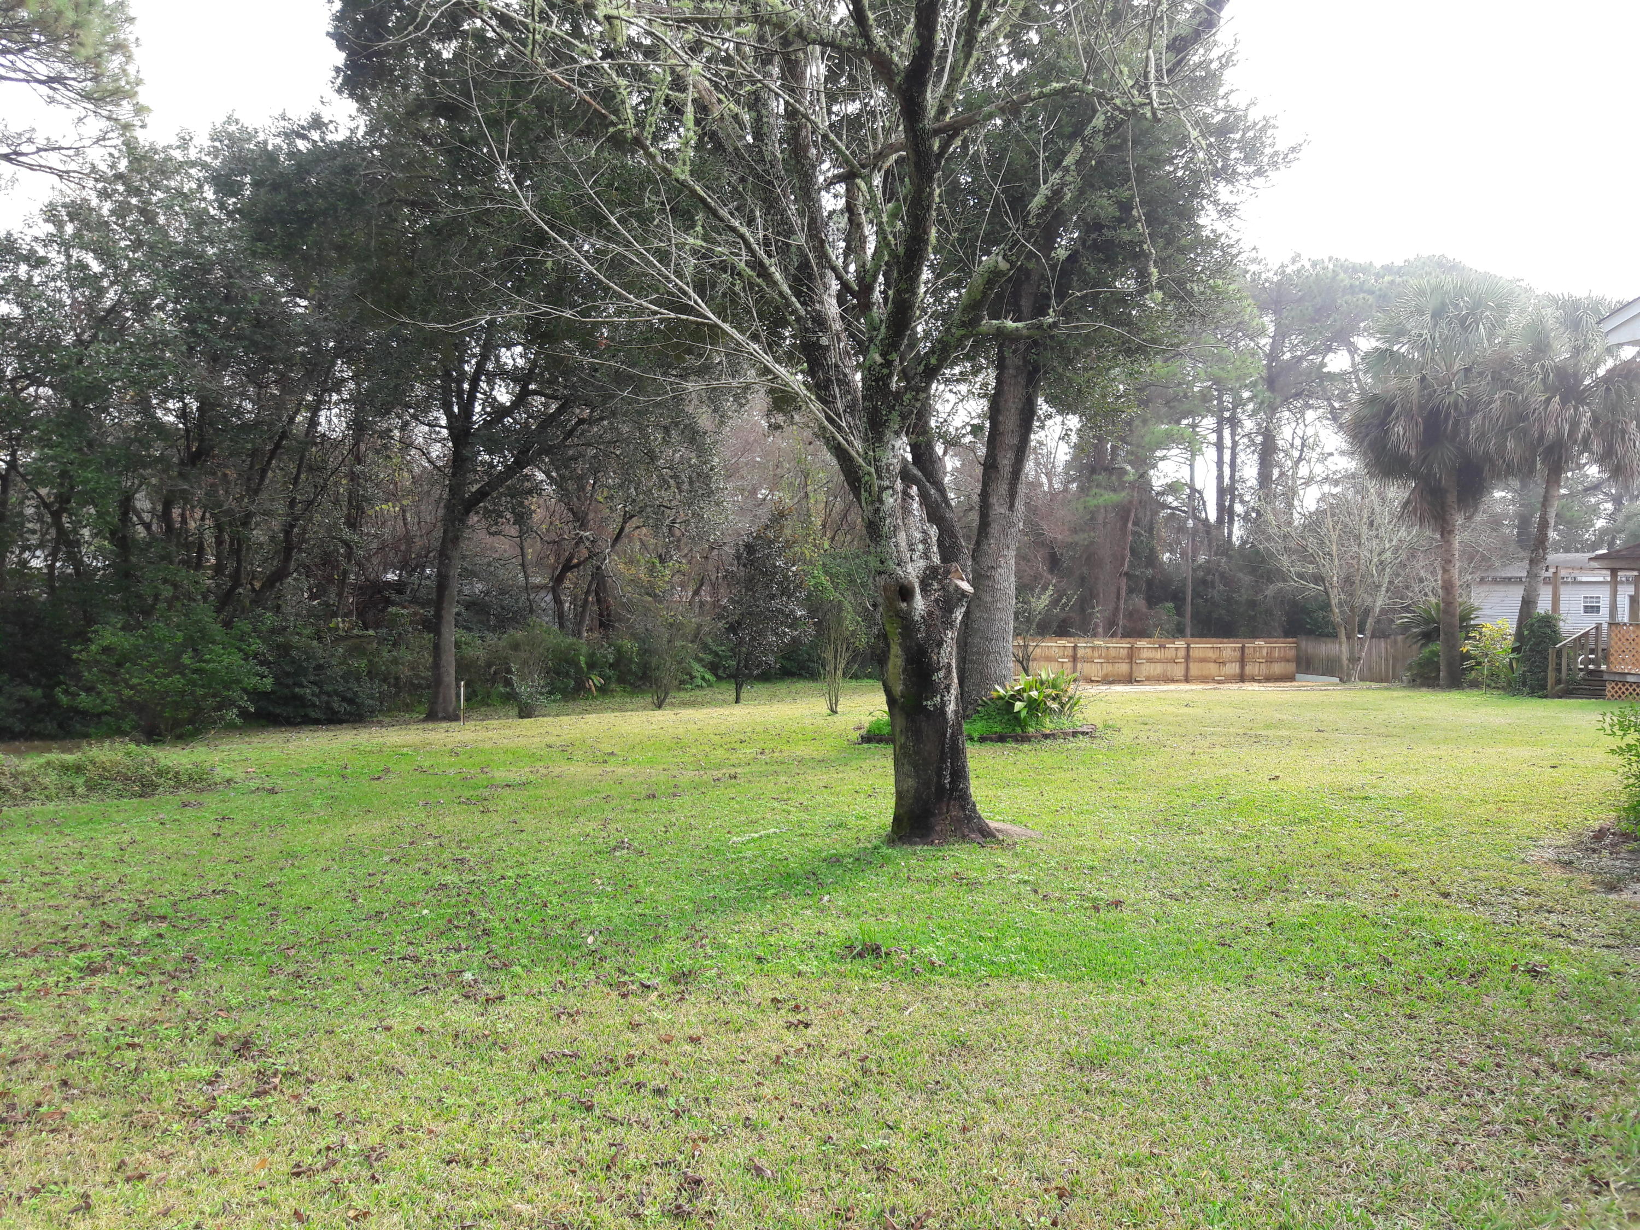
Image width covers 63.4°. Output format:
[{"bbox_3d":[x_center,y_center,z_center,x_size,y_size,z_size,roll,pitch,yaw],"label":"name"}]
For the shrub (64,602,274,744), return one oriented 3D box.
[{"bbox_3d":[-8.571,0.756,17.400,2.660,1.760,2.260,0,0,0],"label":"shrub"}]

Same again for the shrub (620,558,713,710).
[{"bbox_3d":[-2.689,0.325,23.200,1.590,2.590,1.510,0,0,0],"label":"shrub"}]

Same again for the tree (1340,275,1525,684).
[{"bbox_3d":[14.000,-3.048,30.200,4.050,9.450,4.050,0,0,0],"label":"tree"}]

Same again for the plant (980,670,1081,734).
[{"bbox_3d":[3.041,1.252,19.200,1.490,0.910,1.340,0,0,0],"label":"plant"}]

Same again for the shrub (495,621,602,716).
[{"bbox_3d":[-4.423,0.866,21.600,1.680,1.510,1.510,0,0,0],"label":"shrub"}]

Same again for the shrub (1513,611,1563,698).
[{"bbox_3d":[14.778,0.817,27.300,0.970,1.730,0.920,0,0,0],"label":"shrub"}]

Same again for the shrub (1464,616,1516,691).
[{"bbox_3d":[14.345,0.850,28.400,1.140,1.530,1.090,0,0,0],"label":"shrub"}]

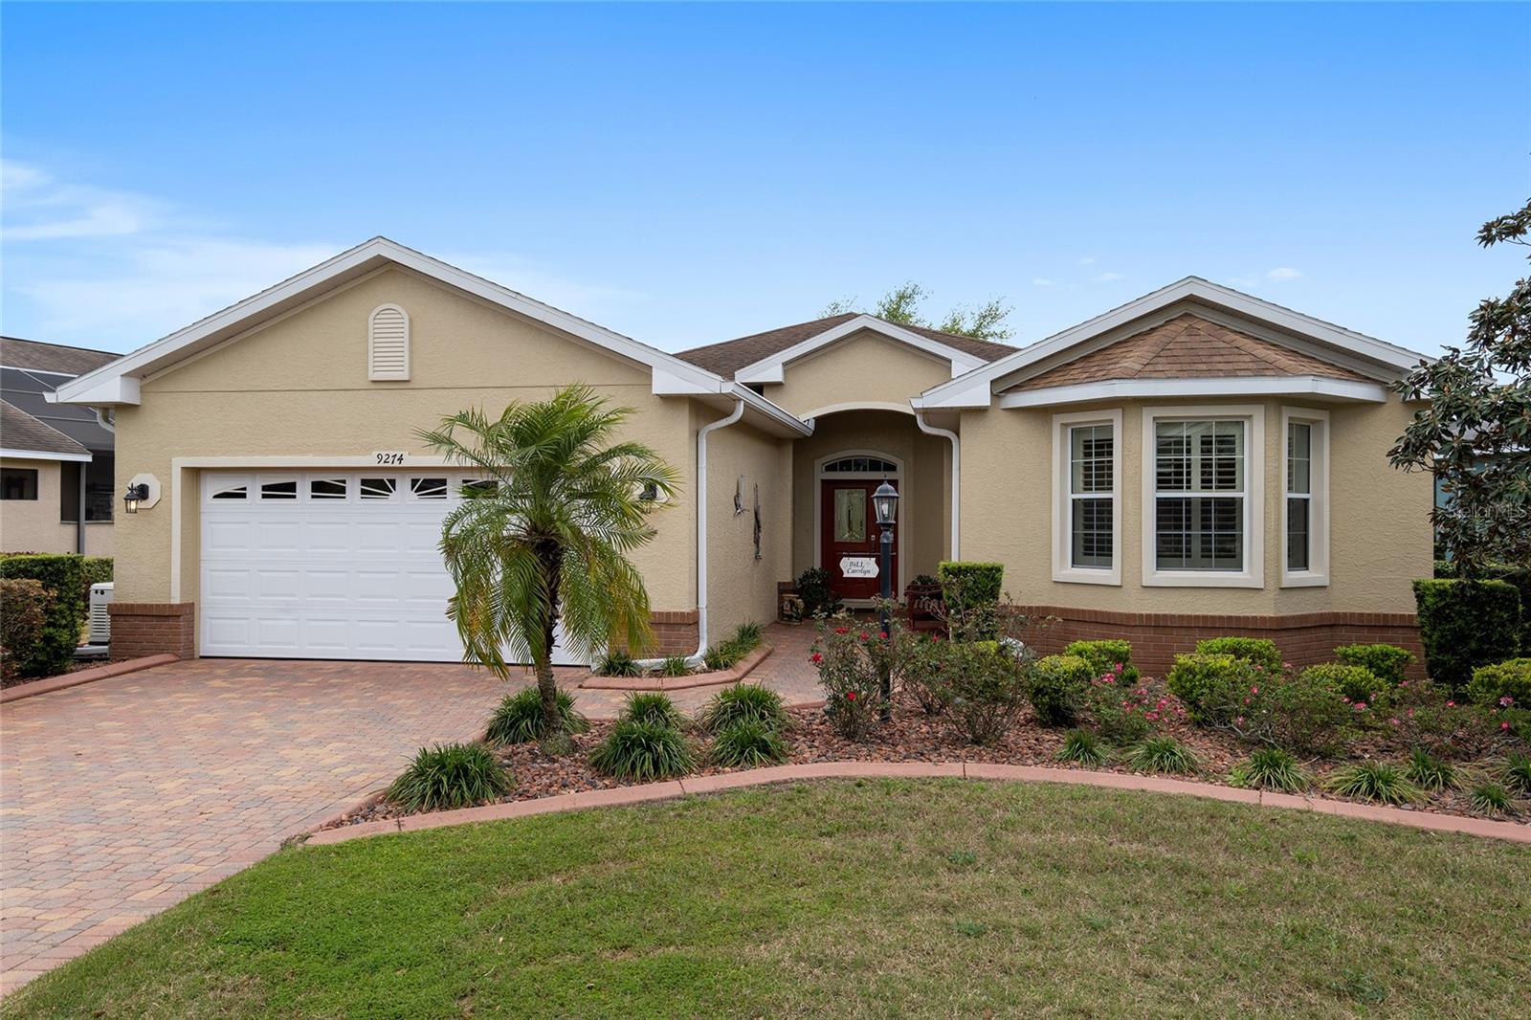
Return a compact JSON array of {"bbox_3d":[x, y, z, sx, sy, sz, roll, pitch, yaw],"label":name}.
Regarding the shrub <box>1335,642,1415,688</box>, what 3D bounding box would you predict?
[{"bbox_3d":[5.788,1.484,10.500,0.710,0.420,0.660,0,0,9],"label":"shrub"}]

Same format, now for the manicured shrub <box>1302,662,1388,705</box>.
[{"bbox_3d":[4.575,1.420,8.726,0.680,0.443,0.646,0,0,0],"label":"manicured shrub"}]

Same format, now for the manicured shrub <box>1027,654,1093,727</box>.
[{"bbox_3d":[2.329,1.409,8.750,0.500,0.520,0.500,0,0,9],"label":"manicured shrub"}]

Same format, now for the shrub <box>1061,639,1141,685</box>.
[{"bbox_3d":[3.194,1.437,10.523,0.729,0.415,0.656,0,0,0],"label":"shrub"}]

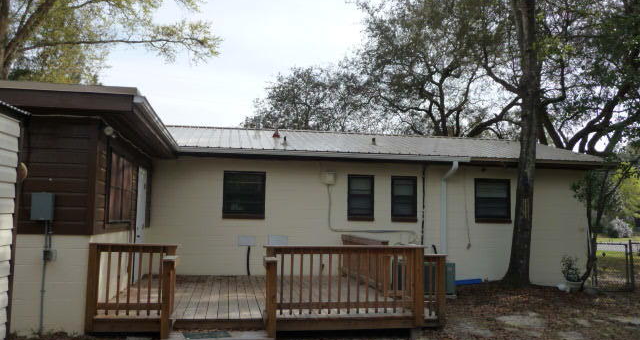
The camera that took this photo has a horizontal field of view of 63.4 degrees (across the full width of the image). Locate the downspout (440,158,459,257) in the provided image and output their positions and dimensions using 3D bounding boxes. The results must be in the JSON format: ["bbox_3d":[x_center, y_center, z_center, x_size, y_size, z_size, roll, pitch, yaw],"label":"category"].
[{"bbox_3d":[2.978,1.138,11.897,0.150,2.630,0.620,2,-6,-10],"label":"downspout"}]

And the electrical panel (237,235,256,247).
[{"bbox_3d":[-1.585,1.540,11.295,0.410,0.250,0.120,2,-6,-10],"label":"electrical panel"}]

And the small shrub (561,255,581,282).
[{"bbox_3d":[5.939,2.358,12.285,0.420,0.630,0.380,2,-6,-10],"label":"small shrub"}]

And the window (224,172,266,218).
[{"bbox_3d":[-1.662,0.565,11.443,0.955,1.035,0.120,2,-6,-10],"label":"window"}]

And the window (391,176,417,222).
[{"bbox_3d":[1.973,0.693,12.084,0.634,1.050,0.120,2,-6,-10],"label":"window"}]

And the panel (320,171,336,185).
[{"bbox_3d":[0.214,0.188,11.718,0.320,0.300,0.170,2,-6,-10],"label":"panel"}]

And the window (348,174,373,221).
[{"bbox_3d":[0.953,0.653,11.905,0.628,1.045,0.120,2,-6,-10],"label":"window"}]

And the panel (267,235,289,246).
[{"bbox_3d":[-0.915,1.564,11.413,0.470,0.260,0.120,2,-6,-10],"label":"panel"}]

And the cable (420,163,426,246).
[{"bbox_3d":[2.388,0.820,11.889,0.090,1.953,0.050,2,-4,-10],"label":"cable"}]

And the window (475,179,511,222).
[{"bbox_3d":[4.174,0.759,12.473,0.932,1.040,0.120,2,-6,-10],"label":"window"}]

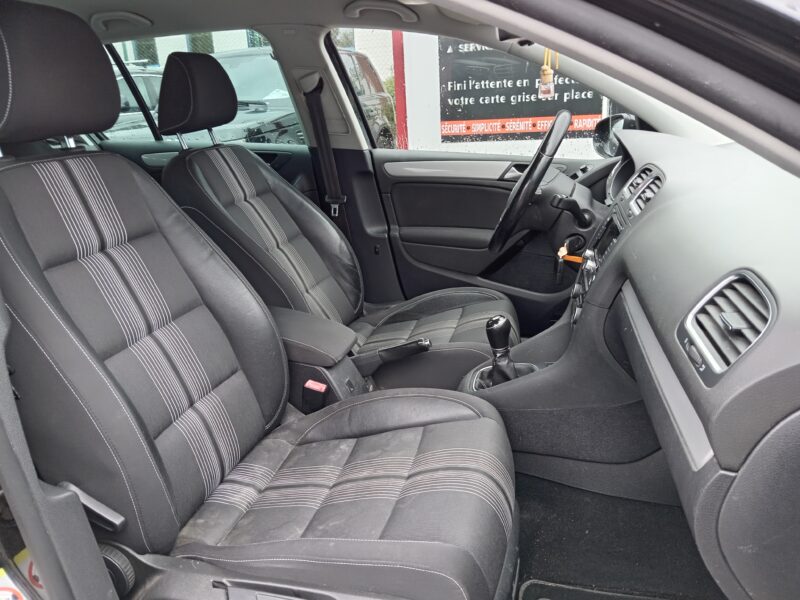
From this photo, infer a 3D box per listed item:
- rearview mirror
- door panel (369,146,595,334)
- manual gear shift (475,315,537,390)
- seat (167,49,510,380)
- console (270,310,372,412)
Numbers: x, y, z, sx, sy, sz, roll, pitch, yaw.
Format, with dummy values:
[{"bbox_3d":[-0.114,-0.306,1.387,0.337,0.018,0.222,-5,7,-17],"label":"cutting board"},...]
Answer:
[{"bbox_3d":[0.709,-0.540,1.909,0.130,0.150,0.210,-2,15,2],"label":"rearview mirror"},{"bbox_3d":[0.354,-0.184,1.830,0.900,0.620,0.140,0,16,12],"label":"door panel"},{"bbox_3d":[0.227,0.103,1.238,0.130,0.155,0.120,0,16,12],"label":"manual gear shift"},{"bbox_3d":[-0.133,-0.189,1.577,0.900,0.960,0.540,0,16,12],"label":"seat"},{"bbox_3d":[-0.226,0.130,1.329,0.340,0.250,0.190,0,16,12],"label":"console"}]

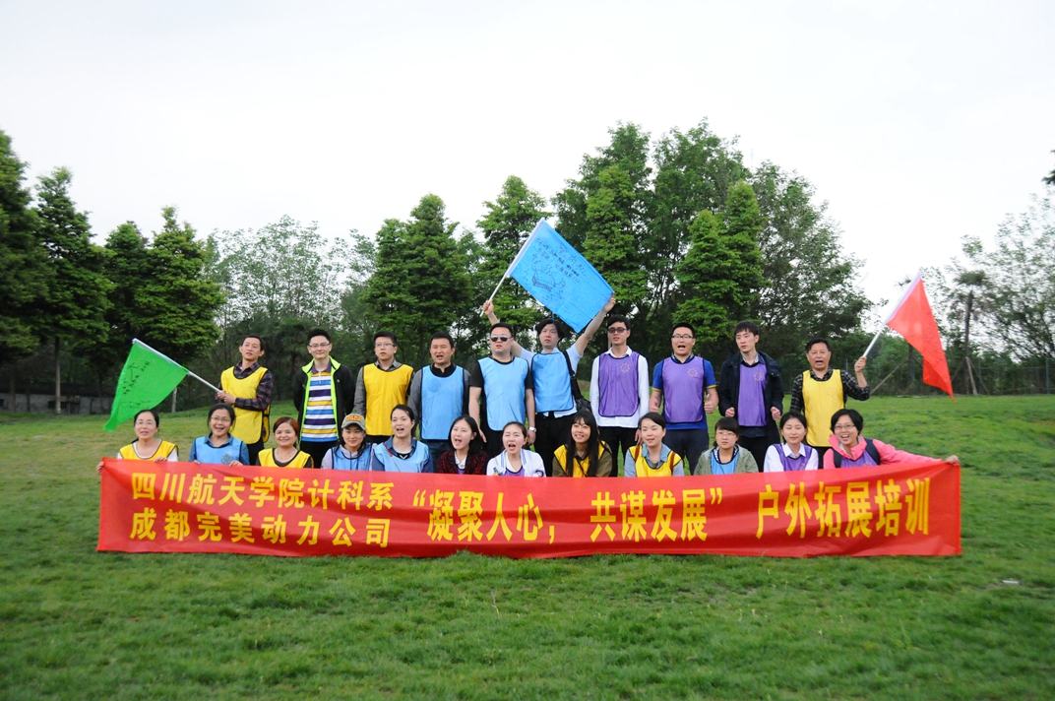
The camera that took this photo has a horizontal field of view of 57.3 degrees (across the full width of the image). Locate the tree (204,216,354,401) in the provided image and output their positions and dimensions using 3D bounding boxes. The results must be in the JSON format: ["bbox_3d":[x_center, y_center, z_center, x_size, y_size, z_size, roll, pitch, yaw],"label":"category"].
[{"bbox_3d":[-7.980,-1.370,31.000,4.860,5.940,4.860,0,0,0],"label":"tree"}]

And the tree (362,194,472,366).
[{"bbox_3d":[-2.850,-1.340,25.000,2.930,5.450,2.930,0,0,0],"label":"tree"}]

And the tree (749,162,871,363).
[{"bbox_3d":[8.260,-2.110,29.000,4.140,7.090,4.140,0,0,0],"label":"tree"}]

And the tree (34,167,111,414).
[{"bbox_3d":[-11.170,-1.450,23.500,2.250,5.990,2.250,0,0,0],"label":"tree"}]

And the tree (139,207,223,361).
[{"bbox_3d":[-8.570,-1.030,24.000,2.100,5.060,2.100,0,0,0],"label":"tree"}]

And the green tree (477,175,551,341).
[{"bbox_3d":[-0.290,-1.580,25.000,2.140,5.880,2.140,0,0,0],"label":"green tree"}]

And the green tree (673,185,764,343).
[{"bbox_3d":[4.780,-1.410,24.000,2.400,5.380,2.400,0,0,0],"label":"green tree"}]

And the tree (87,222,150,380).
[{"bbox_3d":[-10.980,-0.940,26.000,1.850,5.090,1.850,0,0,0],"label":"tree"}]

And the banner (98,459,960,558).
[{"bbox_3d":[0.014,1.153,7.050,6.300,0.700,0.220,0,0,0],"label":"banner"}]

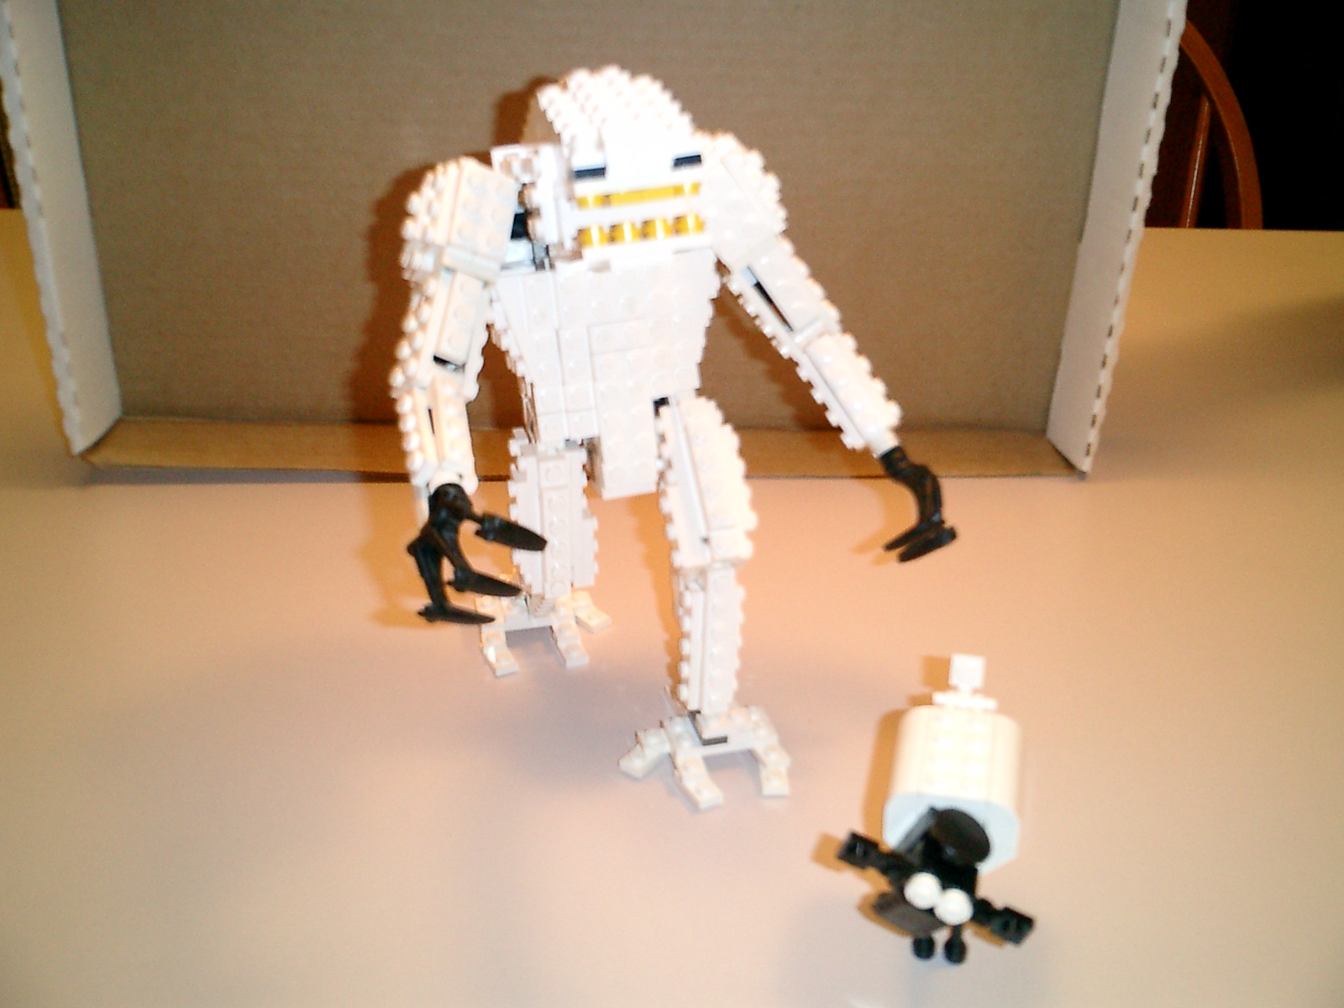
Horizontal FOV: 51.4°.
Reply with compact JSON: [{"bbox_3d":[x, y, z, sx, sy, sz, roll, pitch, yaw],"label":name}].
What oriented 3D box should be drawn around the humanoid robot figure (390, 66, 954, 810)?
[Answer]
[{"bbox_3d":[-0.005,-0.023,0.396,0.149,0.195,0.141,-5,27,-15],"label":"humanoid robot figure"}]

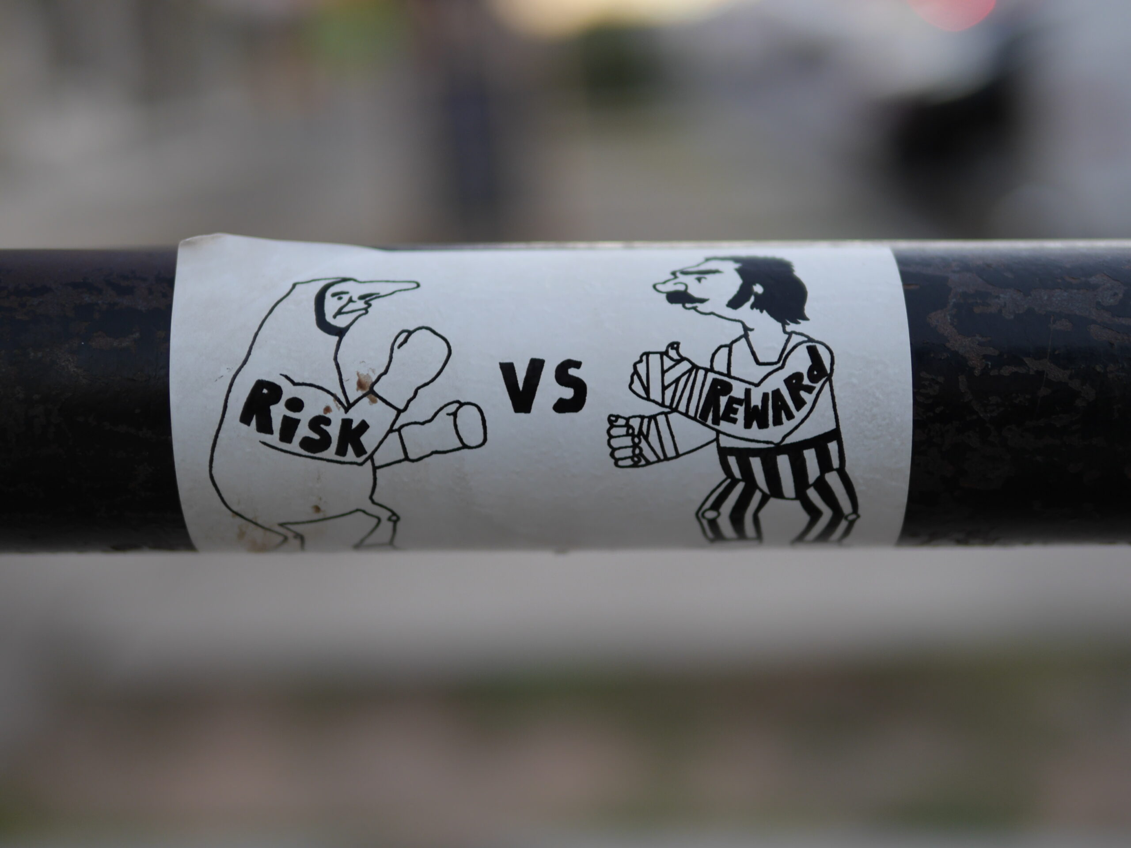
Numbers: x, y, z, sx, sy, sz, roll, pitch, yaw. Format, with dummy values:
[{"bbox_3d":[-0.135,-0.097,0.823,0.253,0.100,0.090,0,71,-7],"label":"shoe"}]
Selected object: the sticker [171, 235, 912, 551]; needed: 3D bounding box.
[{"bbox_3d":[-0.004,-0.002,0.249,0.106,0.048,0.031,-1,13,0],"label":"sticker"}]

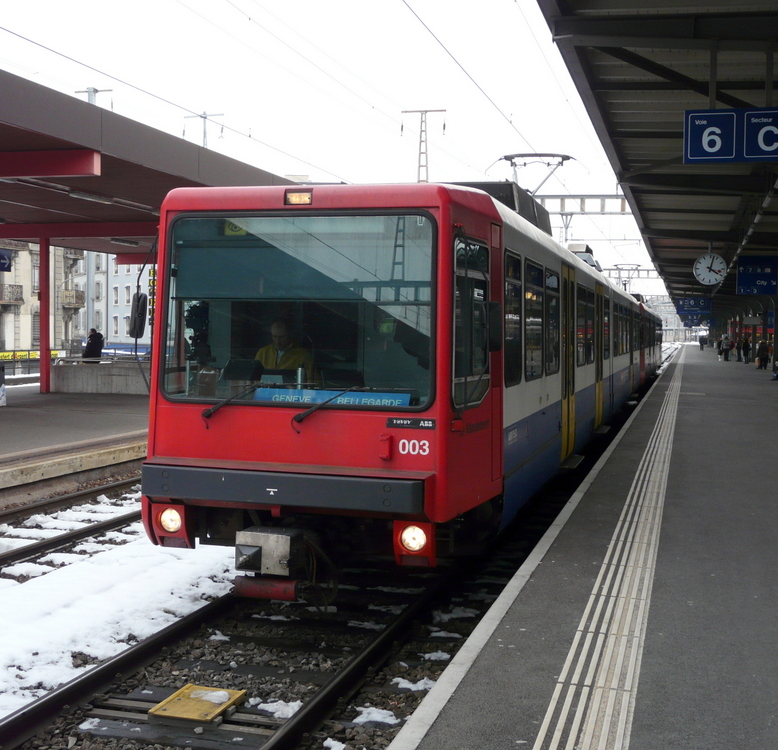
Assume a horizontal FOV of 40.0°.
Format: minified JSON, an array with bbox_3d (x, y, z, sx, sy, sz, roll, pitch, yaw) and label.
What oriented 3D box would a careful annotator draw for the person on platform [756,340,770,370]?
[{"bbox_3d":[20.449,-1.098,58.471,0.600,1.660,0.450,1,2,12],"label":"person on platform"}]

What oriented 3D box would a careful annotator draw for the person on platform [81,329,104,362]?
[{"bbox_3d":[-9.162,-0.557,33.030,0.480,1.740,0.520,1,2,24],"label":"person on platform"}]

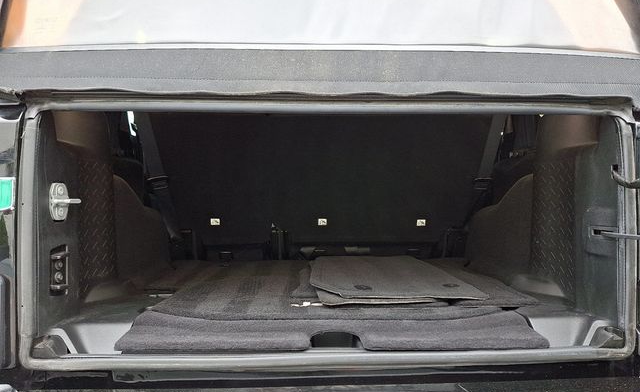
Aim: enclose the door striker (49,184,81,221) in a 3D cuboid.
[{"bbox_3d":[-0.524,0.012,0.955,0.039,0.077,0.054,0,3,4],"label":"door striker"}]

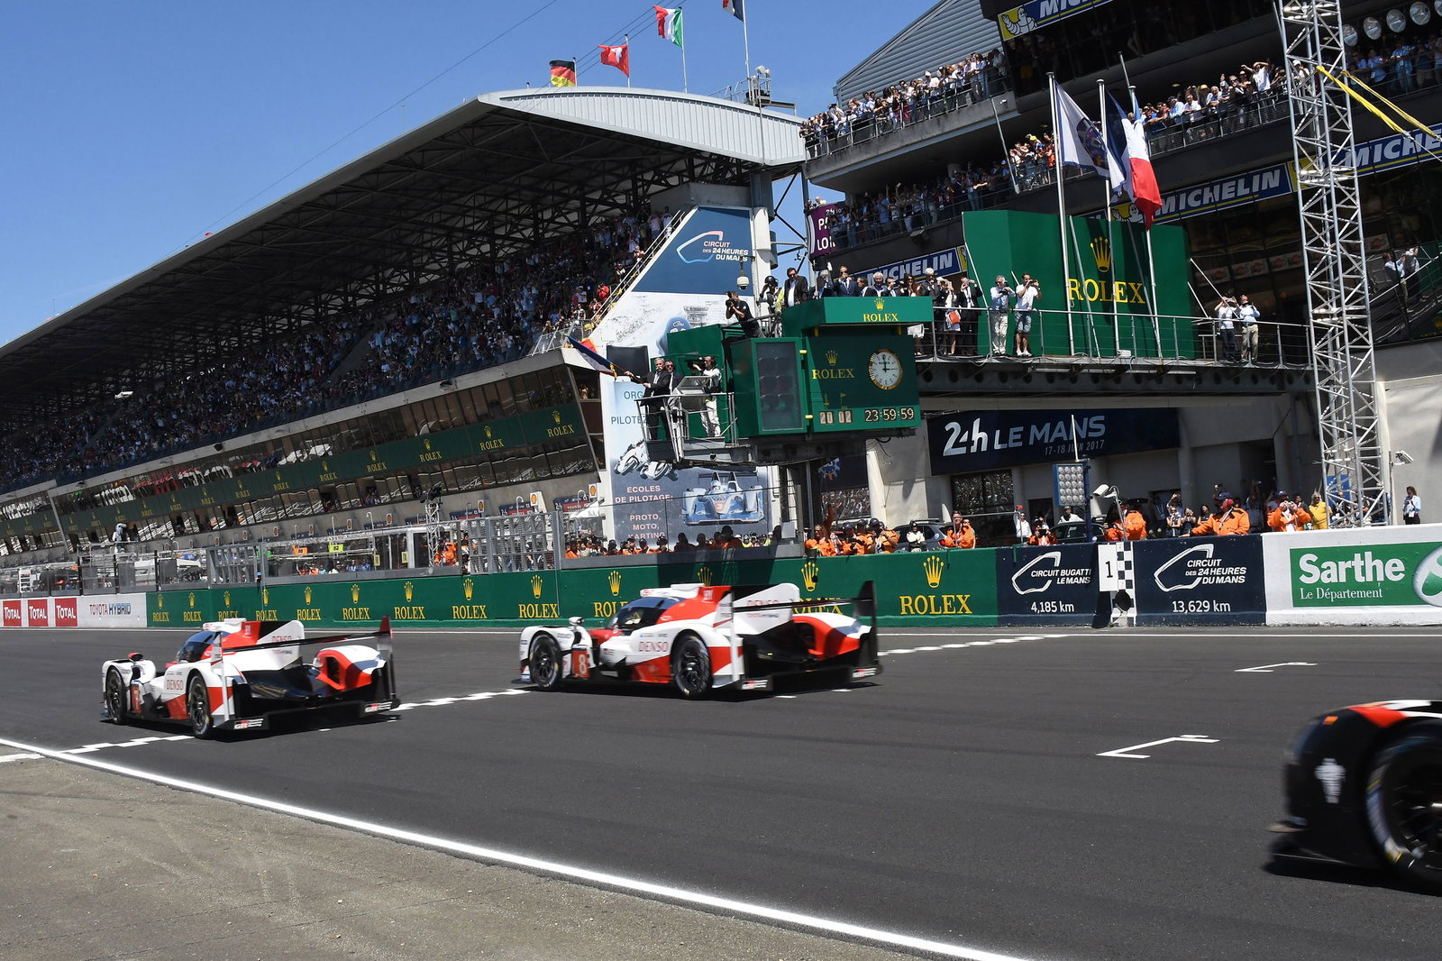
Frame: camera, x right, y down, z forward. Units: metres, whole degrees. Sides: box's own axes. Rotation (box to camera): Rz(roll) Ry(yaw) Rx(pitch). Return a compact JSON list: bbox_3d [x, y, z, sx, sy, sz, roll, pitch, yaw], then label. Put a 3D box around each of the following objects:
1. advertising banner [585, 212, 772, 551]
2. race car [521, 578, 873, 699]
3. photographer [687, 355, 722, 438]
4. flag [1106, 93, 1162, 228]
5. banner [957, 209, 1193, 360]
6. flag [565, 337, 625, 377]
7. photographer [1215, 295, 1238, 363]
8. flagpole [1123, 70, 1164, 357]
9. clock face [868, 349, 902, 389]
[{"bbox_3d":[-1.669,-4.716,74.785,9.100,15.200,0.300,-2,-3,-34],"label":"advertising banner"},{"bbox_3d":[-0.494,1.775,19.013,1.900,1.050,4.650,-2,-3,-37],"label":"race car"},{"bbox_3d":[-0.343,-1.814,36.338,0.650,1.750,0.580,-2,-3,-36],"label":"photographer"},{"bbox_3d":[9.828,-7.638,40.030,1.350,3.100,0.600,-3,-3,-10],"label":"flag"},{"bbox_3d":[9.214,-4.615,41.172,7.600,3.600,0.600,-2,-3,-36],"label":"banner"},{"bbox_3d":[-2.619,-2.559,34.752,1.150,0.900,0.450,-2,-3,-36],"label":"flag"},{"bbox_3d":[13.093,-3.941,43.555,0.600,1.740,0.500,-4,-3,17],"label":"photographer"},{"bbox_3d":[10.321,-6.267,40.760,0.130,6.550,0.130,-5,-1,-36],"label":"flagpole"},{"bbox_3d":[3.440,-2.339,35.290,0.860,0.860,0.100,-2,-3,-28],"label":"clock face"}]

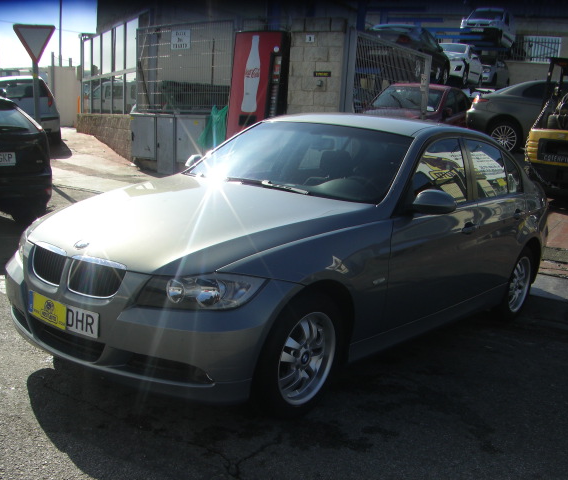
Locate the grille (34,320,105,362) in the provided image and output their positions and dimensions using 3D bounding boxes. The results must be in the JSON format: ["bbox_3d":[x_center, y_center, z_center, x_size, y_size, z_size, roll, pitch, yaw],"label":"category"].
[{"bbox_3d":[-0.981,0.450,3.188,0.550,0.130,0.080,12,11,37],"label":"grille"}]

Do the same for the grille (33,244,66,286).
[{"bbox_3d":[-1.087,0.106,3.256,0.070,0.160,0.310,10,3,-45],"label":"grille"}]

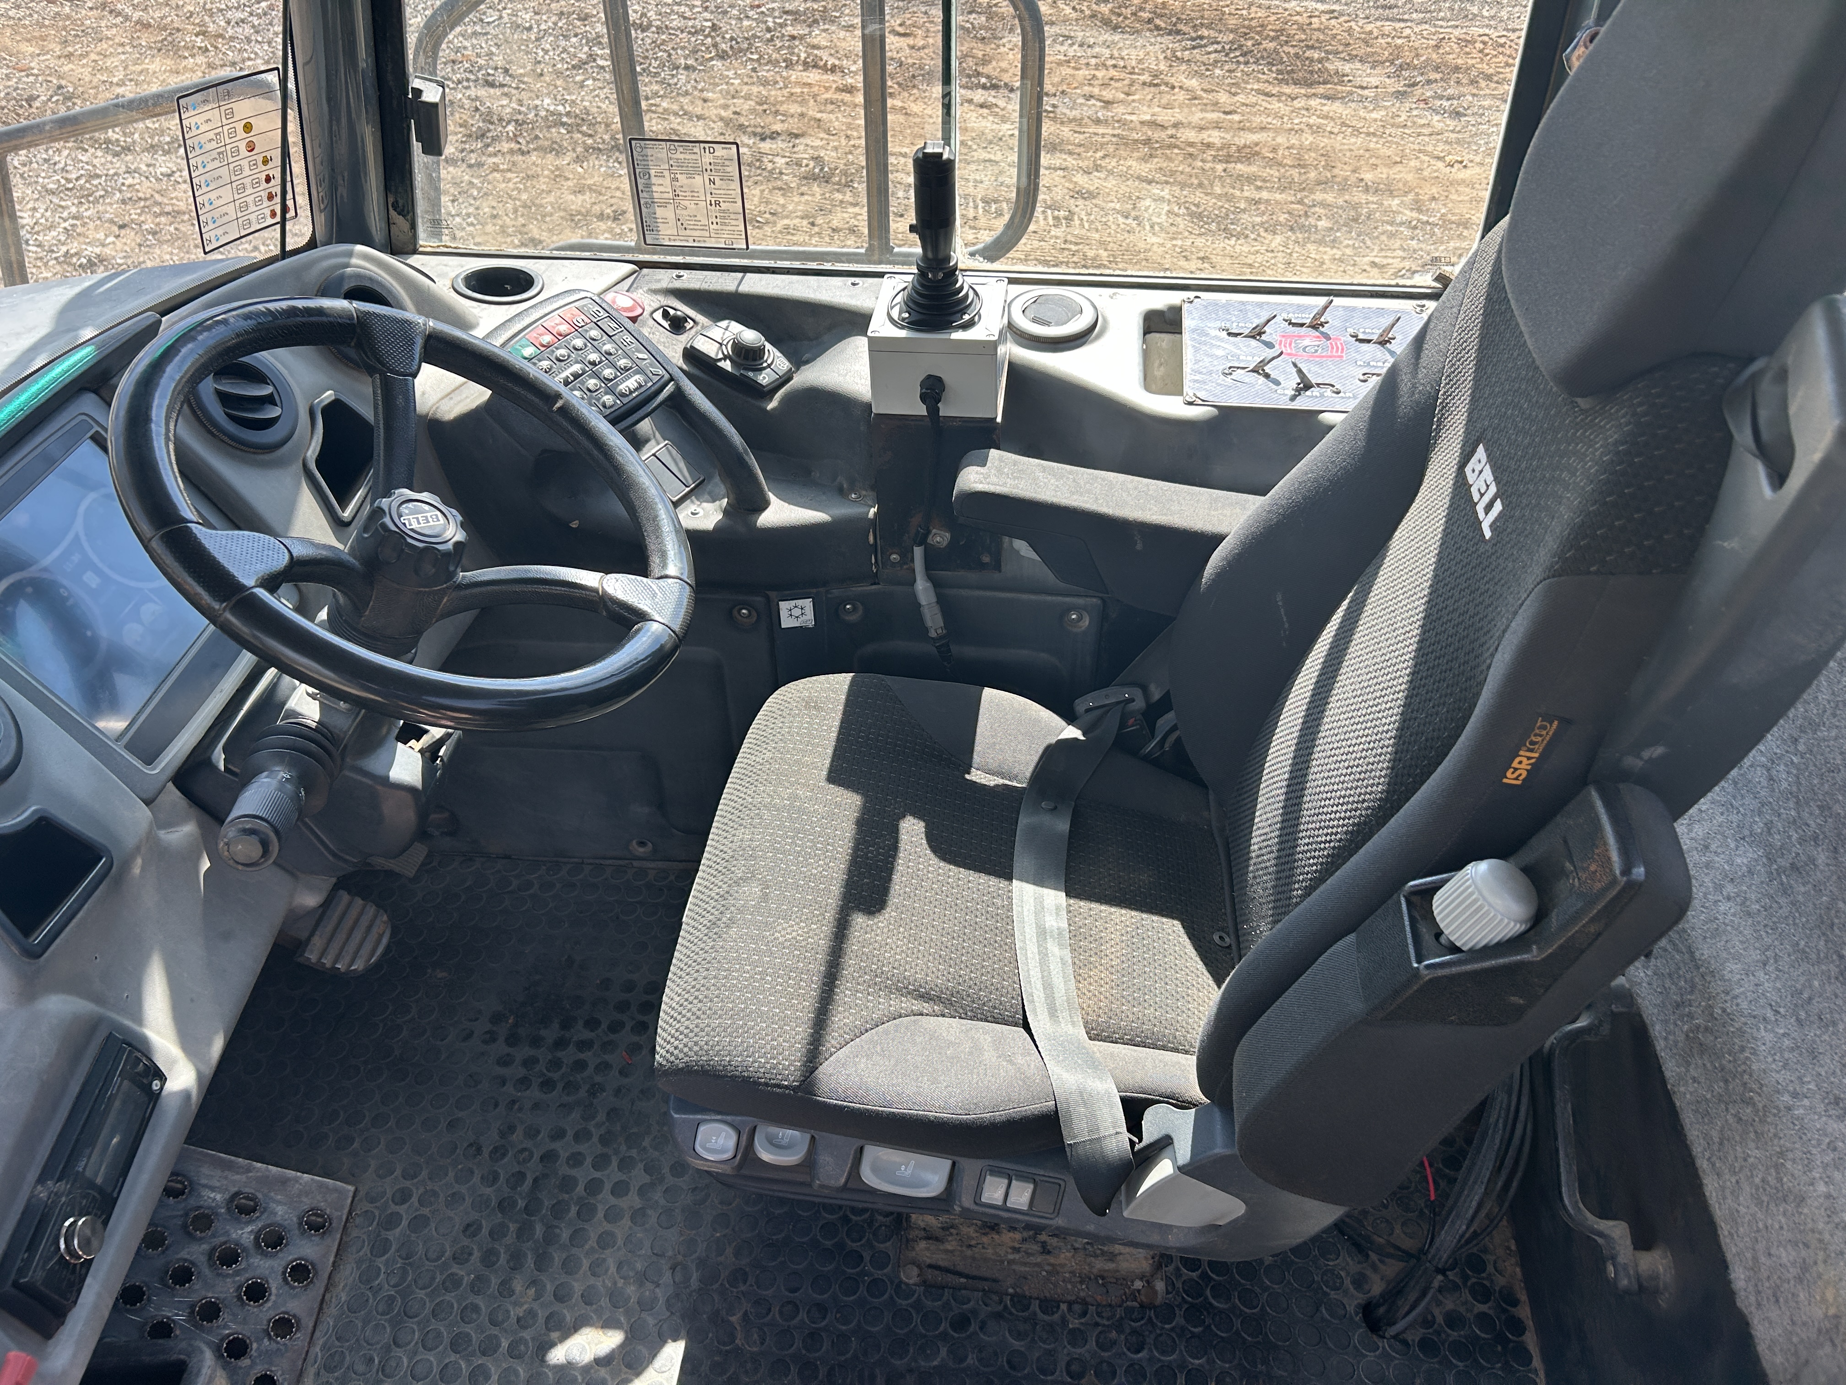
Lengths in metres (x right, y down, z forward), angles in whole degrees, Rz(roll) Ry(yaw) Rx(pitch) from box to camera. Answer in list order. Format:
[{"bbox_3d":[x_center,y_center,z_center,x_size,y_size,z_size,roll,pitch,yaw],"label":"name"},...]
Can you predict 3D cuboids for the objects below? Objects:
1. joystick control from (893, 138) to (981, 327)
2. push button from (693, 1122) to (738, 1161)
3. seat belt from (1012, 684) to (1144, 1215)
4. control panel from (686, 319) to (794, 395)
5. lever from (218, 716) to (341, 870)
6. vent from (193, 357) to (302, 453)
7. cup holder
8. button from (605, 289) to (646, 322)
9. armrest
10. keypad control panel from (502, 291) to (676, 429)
[{"bbox_3d":[0.012,-0.429,1.285,0.087,0.158,0.087,3,43,5],"label":"joystick control"},{"bbox_3d":[-0.182,0.391,1.210,0.038,0.034,0.020,3,6,4],"label":"push button"},{"bbox_3d":[0.148,0.216,1.321,0.130,0.190,0.510,3,41,4],"label":"seat belt"},{"bbox_3d":[-0.190,-0.348,1.440,0.102,0.042,0.068,36,46,12],"label":"control panel"},{"bbox_3d":[-0.504,0.080,1.090,0.068,0.070,0.150,-3,28,-3],"label":"lever"},{"bbox_3d":[-0.586,-0.253,1.200,0.035,0.098,0.098,-22,35,31],"label":"vent"},{"bbox_3d":[-0.460,-0.421,1.519,0.100,0.060,0.100,3,41,4],"label":"cup holder"},{"bbox_3d":[-0.312,-0.405,1.455,0.043,0.030,0.043,21,49,-11],"label":"button"},{"bbox_3d":[0.206,-0.157,1.415,0.350,0.115,0.080,9,41,-1],"label":"armrest"},{"bbox_3d":[-0.344,-0.330,1.421,0.140,0.035,0.135,44,52,1],"label":"keypad control panel"}]

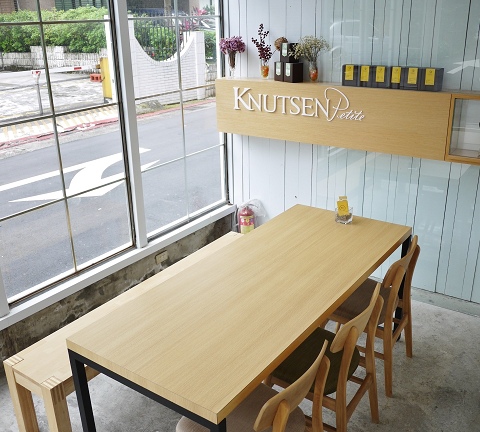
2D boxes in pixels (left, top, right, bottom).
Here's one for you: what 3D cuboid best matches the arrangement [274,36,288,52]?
[{"bbox_3d":[0.284,-1.171,3.539,0.095,0.105,0.095,13,25,33],"label":"arrangement"}]

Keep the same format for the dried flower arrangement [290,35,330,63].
[{"bbox_3d":[0.462,-1.108,3.430,0.260,0.185,0.200,13,25,33],"label":"dried flower arrangement"}]

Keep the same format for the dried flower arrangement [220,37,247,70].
[{"bbox_3d":[-0.051,-1.191,3.782,0.195,0.235,0.170,13,25,33],"label":"dried flower arrangement"}]

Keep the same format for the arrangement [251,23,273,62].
[{"bbox_3d":[0.152,-1.209,3.622,0.145,0.275,0.120,13,25,33],"label":"arrangement"}]

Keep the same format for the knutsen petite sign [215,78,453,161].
[{"bbox_3d":[0.568,-0.691,3.509,1.669,0.387,0.185,13,25,33],"label":"knutsen petite sign"}]

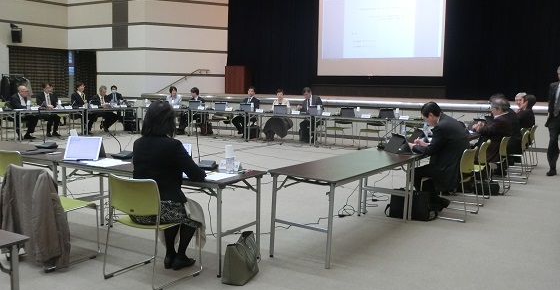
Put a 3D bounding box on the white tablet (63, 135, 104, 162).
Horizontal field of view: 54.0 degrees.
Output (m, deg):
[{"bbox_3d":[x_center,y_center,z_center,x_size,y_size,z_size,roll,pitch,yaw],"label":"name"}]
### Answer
[{"bbox_3d":[-1.710,0.029,4.812,0.290,0.195,0.170,1,7,2],"label":"white tablet"}]

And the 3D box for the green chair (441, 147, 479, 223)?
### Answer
[{"bbox_3d":[1.840,0.383,5.965,0.530,0.755,0.500,5,7,32],"label":"green chair"}]

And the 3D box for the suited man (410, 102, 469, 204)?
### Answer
[{"bbox_3d":[1.742,0.149,6.041,0.660,1.220,0.480,5,8,32],"label":"suited man"}]

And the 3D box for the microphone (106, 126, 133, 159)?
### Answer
[{"bbox_3d":[-1.501,-0.036,5.117,0.155,0.300,0.250,5,7,32],"label":"microphone"}]

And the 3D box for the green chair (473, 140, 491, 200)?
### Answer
[{"bbox_3d":[2.341,0.298,6.806,0.520,0.770,0.520,5,8,32],"label":"green chair"}]

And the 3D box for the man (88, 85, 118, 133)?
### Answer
[{"bbox_3d":[-4.850,-0.988,15.108,0.770,1.280,0.520,5,8,34],"label":"man"}]

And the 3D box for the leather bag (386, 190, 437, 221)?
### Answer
[{"bbox_3d":[1.400,0.632,5.846,0.420,0.290,0.160,4,7,24],"label":"leather bag"}]

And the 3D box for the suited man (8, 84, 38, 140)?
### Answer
[{"bbox_3d":[-6.122,-0.778,13.125,0.770,1.245,0.520,5,8,34],"label":"suited man"}]

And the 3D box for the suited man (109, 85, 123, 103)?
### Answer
[{"bbox_3d":[-4.520,-1.026,14.897,0.500,1.220,0.720,-4,8,-36],"label":"suited man"}]

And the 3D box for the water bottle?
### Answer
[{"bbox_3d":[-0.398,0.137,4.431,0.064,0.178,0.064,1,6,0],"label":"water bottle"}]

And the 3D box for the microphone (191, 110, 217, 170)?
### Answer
[{"bbox_3d":[-0.615,-0.037,4.482,0.150,0.450,0.180,5,8,32],"label":"microphone"}]

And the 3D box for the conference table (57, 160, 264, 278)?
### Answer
[{"bbox_3d":[-1.040,0.536,4.687,1.800,0.700,0.600,5,7,31],"label":"conference table"}]

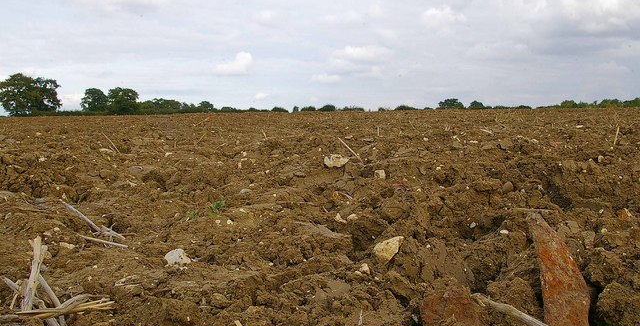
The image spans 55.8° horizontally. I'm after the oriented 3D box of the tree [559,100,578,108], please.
[{"bbox_3d":[86.385,-19.988,210.000,6.952,3.476,6.396,0,5,0],"label":"tree"}]

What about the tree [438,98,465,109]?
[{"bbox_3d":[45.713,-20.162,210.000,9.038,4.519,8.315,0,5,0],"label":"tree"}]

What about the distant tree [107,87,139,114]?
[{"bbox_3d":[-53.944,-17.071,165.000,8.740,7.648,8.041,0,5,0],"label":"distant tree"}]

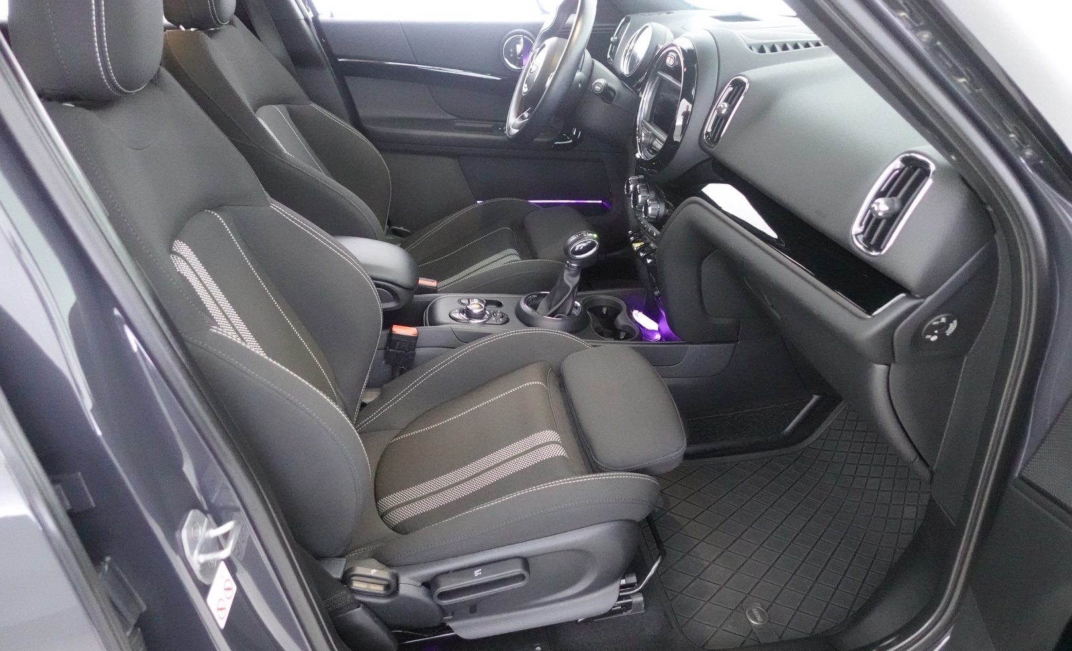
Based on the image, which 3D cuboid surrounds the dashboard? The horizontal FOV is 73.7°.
[{"bbox_3d":[0.437,-0.319,1.464,0.487,0.568,1.401,-4,30,-8],"label":"dashboard"}]

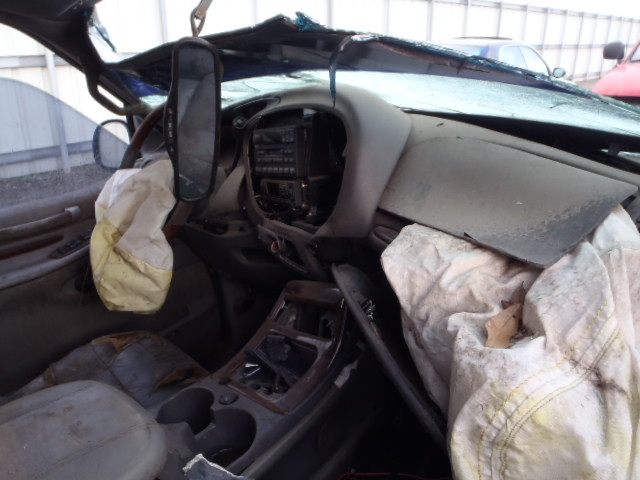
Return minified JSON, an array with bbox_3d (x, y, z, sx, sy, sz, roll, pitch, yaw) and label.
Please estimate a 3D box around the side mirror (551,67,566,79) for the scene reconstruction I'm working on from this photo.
[{"bbox_3d":[3.180,-2.225,6.900,0.190,0.140,0.110,13,22,36],"label":"side mirror"}]

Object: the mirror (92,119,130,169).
[{"bbox_3d":[-0.770,-0.367,1.985,0.205,0.185,0.085,8,20,24],"label":"mirror"}]

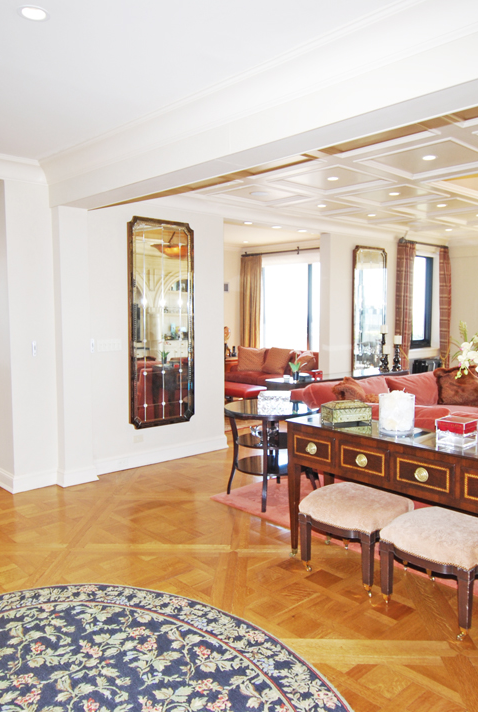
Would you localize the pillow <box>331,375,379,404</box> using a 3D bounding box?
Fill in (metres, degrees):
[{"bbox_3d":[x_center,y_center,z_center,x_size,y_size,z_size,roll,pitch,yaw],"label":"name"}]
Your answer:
[{"bbox_3d":[1.004,0.397,4.835,0.200,0.430,0.460,3,6,27],"label":"pillow"}]

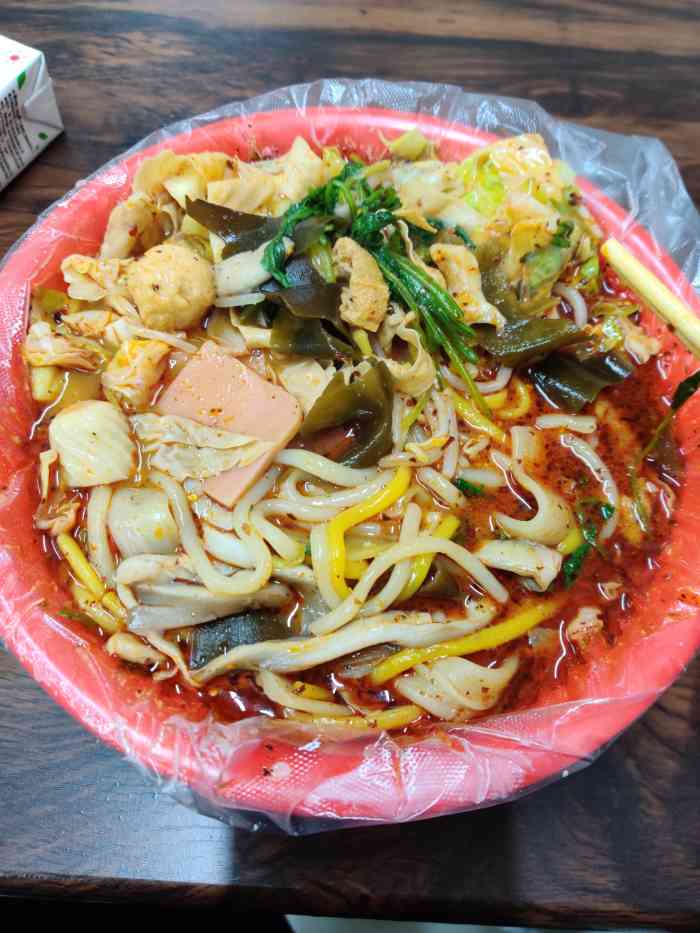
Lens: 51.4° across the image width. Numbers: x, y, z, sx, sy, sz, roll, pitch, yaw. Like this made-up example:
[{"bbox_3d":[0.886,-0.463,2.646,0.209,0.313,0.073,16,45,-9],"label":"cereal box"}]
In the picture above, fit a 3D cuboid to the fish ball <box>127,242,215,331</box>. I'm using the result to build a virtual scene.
[{"bbox_3d":[-0.060,-0.060,0.244,0.029,0.029,0.029,0,63,-3],"label":"fish ball"}]

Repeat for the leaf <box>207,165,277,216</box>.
[{"bbox_3d":[-0.040,-0.101,0.267,0.026,0.014,0.019,9,63,2],"label":"leaf"}]

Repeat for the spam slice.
[{"bbox_3d":[-0.040,-0.013,0.228,0.042,0.006,0.043,26,64,10],"label":"spam slice"}]

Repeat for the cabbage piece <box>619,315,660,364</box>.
[{"bbox_3d":[0.100,-0.044,0.252,0.015,0.012,0.014,0,63,-3],"label":"cabbage piece"}]

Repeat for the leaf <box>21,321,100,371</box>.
[{"bbox_3d":[-0.095,-0.040,0.239,0.027,0.012,0.015,-1,63,-4],"label":"leaf"}]

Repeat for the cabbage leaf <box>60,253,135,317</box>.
[{"bbox_3d":[-0.085,-0.061,0.246,0.027,0.013,0.019,-14,64,-10],"label":"cabbage leaf"}]

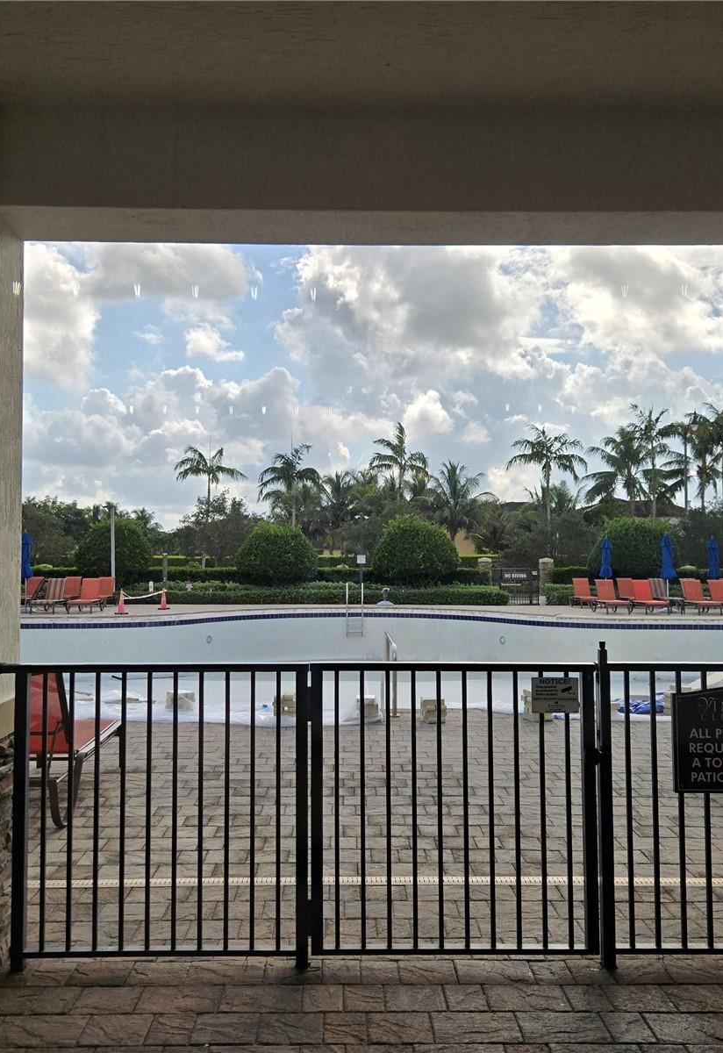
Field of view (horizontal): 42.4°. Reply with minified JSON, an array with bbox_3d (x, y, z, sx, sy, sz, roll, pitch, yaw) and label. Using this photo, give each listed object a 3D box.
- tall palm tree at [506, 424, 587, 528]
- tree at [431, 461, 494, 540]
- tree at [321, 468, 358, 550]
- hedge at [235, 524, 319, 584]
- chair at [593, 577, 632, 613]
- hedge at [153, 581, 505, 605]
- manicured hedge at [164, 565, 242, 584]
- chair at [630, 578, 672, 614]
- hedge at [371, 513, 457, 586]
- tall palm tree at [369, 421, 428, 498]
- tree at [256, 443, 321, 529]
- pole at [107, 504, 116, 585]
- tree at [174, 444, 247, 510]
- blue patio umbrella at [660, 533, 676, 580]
[{"bbox_3d":[10.349,-1.173,52.069,4.500,9.141,4.500,0,-2,0],"label":"tall palm tree"},{"bbox_3d":[5.533,-0.140,52.000,4.000,7.020,4.000,0,-2,-1],"label":"tree"},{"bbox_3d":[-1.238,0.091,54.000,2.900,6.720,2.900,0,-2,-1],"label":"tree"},{"bbox_3d":[-3.167,1.317,34.976,3.100,2.924,2.900,0,-2,0],"label":"hedge"},{"bbox_3d":[7.398,2.068,27.674,0.660,0.970,1.650,0,-2,-1],"label":"chair"},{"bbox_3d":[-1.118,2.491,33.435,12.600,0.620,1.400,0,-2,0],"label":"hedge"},{"bbox_3d":[-6.144,2.230,36.146,3.100,1.356,1.100,0,-2,0],"label":"manicured hedge"},{"bbox_3d":[8.503,2.063,27.574,0.660,0.970,1.650,0,-2,-1],"label":"chair"},{"bbox_3d":[1.990,1.157,34.200,3.200,3.250,3.200,0,-2,-1],"label":"hedge"},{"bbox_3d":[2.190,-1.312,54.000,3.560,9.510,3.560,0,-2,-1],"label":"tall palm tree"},{"bbox_3d":[-3.882,-0.611,52.000,3.790,8.000,3.790,0,-2,-1],"label":"tree"},{"bbox_3d":[-9.057,0.980,33.787,0.380,3.713,0.280,0,-2,-11],"label":"pole"},{"bbox_3d":[-8.924,-0.686,55.000,4.330,8.370,4.330,0,-2,-1],"label":"tree"},{"bbox_3d":[9.635,1.416,29.268,0.500,2.420,0.500,0,-2,0],"label":"blue patio umbrella"}]

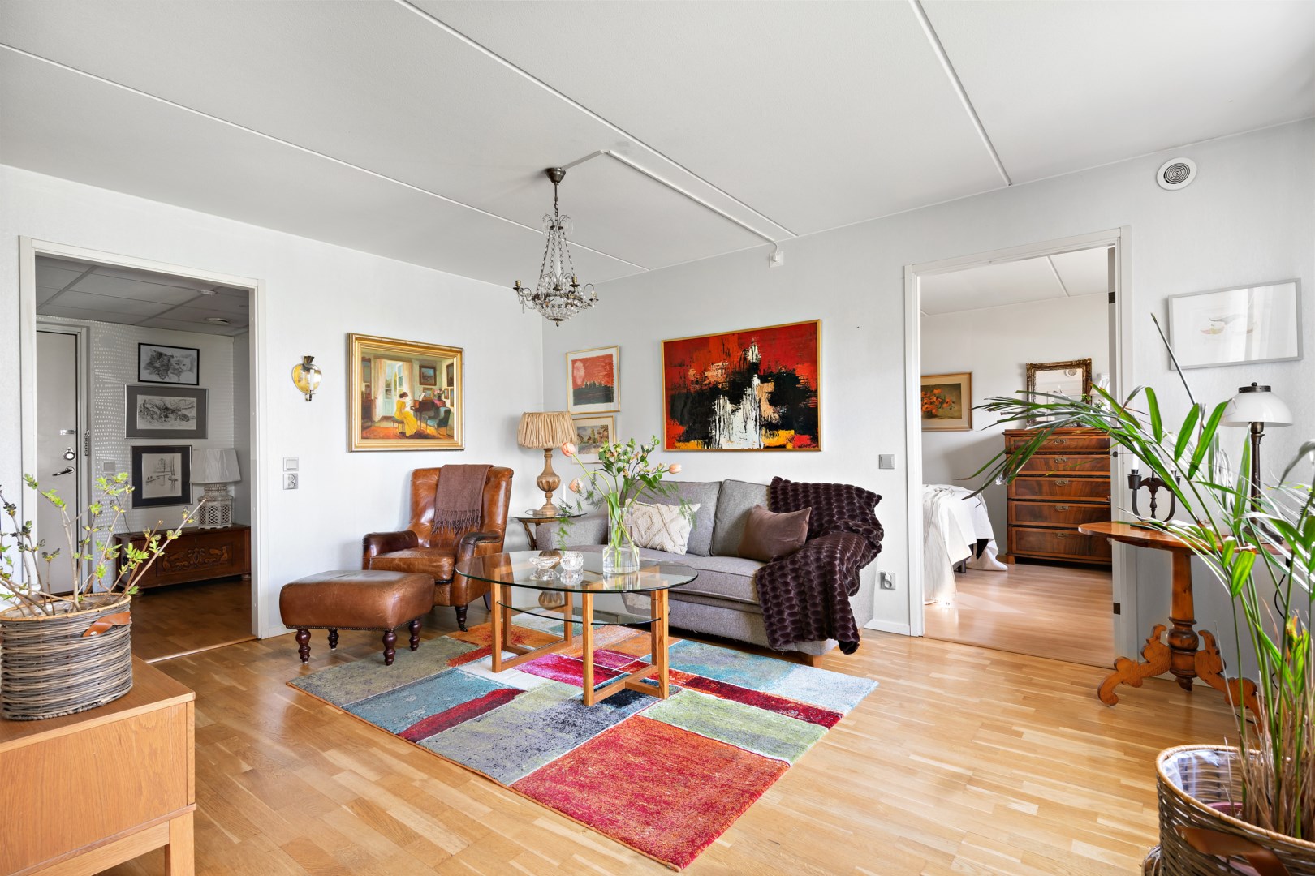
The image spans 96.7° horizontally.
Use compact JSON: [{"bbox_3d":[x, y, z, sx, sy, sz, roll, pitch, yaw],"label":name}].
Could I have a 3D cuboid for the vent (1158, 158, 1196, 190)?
[{"bbox_3d":[2.381,-1.209,2.679,0.147,0.147,0.030,-1,0,37],"label":"vent"}]

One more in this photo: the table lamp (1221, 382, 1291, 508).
[{"bbox_3d":[2.361,0.088,2.301,0.200,0.614,0.200,-1,0,37],"label":"table lamp"}]

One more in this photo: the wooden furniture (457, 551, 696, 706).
[{"bbox_3d":[-0.415,0.900,2.894,1.294,0.519,0.744,-1,0,28],"label":"wooden furniture"}]

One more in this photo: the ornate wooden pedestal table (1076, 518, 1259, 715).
[{"bbox_3d":[2.214,0.776,2.470,0.720,0.745,0.720,-1,-1,37],"label":"ornate wooden pedestal table"}]

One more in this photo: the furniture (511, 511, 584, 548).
[{"bbox_3d":[-0.857,0.908,4.627,0.590,0.595,0.590,-1,-1,6],"label":"furniture"}]

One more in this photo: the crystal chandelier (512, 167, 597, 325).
[{"bbox_3d":[-0.497,-0.929,2.867,0.420,0.770,0.420,0,-1,0],"label":"crystal chandelier"}]

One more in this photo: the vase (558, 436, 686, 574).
[{"bbox_3d":[-0.184,0.328,2.985,0.620,0.685,0.500,0,-1,0],"label":"vase"}]

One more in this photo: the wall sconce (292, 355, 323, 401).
[{"bbox_3d":[-2.167,-0.371,3.647,0.110,0.285,0.174,-1,0,37],"label":"wall sconce"}]

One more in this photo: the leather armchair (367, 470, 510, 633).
[{"bbox_3d":[-1.436,0.706,3.996,0.710,0.990,0.720,-1,-1,12],"label":"leather armchair"}]

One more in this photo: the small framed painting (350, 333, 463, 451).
[{"bbox_3d":[-1.758,-0.294,4.157,0.050,0.790,0.860,-1,-1,39],"label":"small framed painting"}]

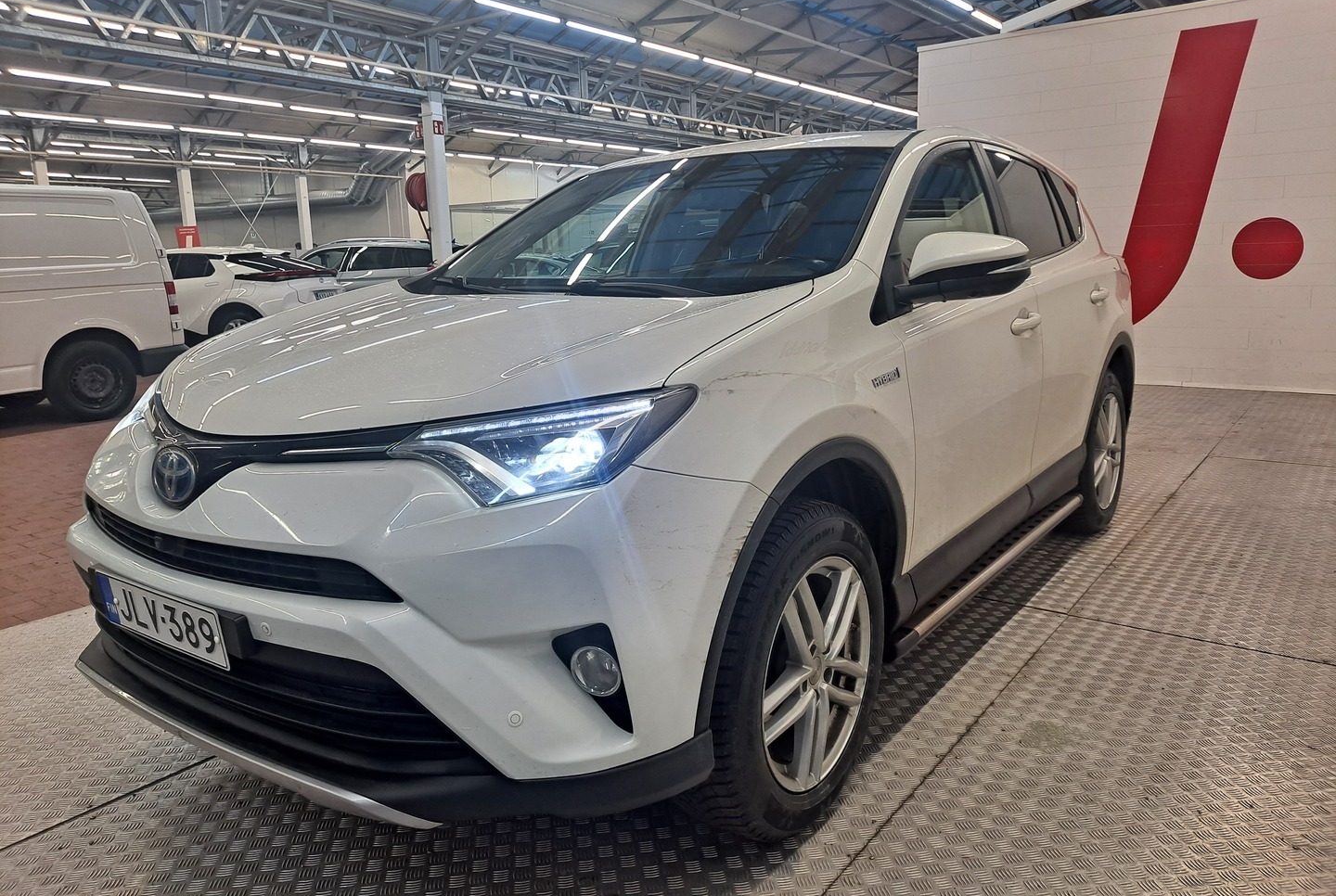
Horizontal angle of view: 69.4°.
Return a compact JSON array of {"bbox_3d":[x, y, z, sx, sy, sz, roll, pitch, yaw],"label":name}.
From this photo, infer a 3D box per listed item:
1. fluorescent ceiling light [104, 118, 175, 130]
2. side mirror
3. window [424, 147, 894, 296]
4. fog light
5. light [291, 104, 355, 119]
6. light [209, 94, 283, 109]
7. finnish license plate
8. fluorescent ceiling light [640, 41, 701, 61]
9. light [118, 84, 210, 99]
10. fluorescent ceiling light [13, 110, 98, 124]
[{"bbox_3d":[-11.488,-7.032,21.019,0.090,0.070,1.500,6,13,37],"label":"fluorescent ceiling light"},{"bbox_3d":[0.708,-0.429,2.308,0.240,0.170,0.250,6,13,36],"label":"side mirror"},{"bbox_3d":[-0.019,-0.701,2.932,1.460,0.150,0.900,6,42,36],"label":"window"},{"bbox_3d":[-0.127,0.393,1.694,0.090,0.090,0.050,2,12,22],"label":"fog light"},{"bbox_3d":[-6.901,-6.738,19.329,0.110,0.060,1.480,7,13,37],"label":"light"},{"bbox_3d":[-8.011,-6.583,18.329,0.110,0.060,1.480,7,13,37],"label":"light"},{"bbox_3d":[-0.946,0.314,1.792,0.442,0.118,0.015,6,16,36],"label":"finnish license plate"},{"bbox_3d":[0.041,-6.209,15.059,0.110,0.060,1.480,7,13,37],"label":"fluorescent ceiling light"},{"bbox_3d":[-9.057,-6.392,17.319,0.090,0.070,1.500,6,13,37],"label":"light"},{"bbox_3d":[-12.515,-6.765,19.778,0.090,0.070,1.500,6,13,37],"label":"fluorescent ceiling light"}]

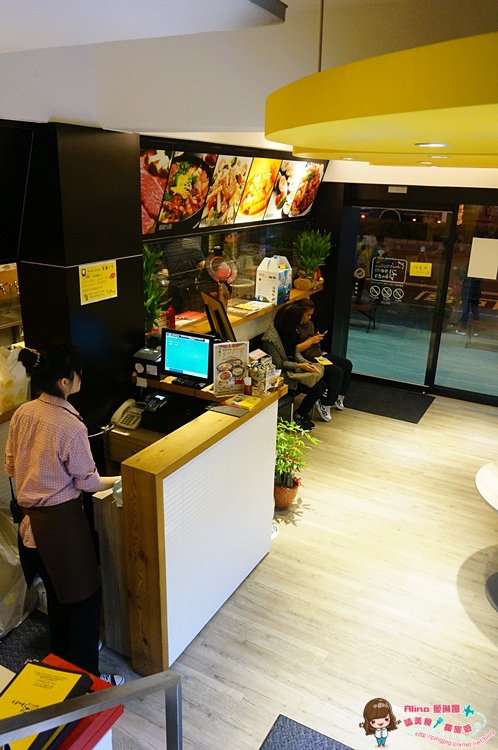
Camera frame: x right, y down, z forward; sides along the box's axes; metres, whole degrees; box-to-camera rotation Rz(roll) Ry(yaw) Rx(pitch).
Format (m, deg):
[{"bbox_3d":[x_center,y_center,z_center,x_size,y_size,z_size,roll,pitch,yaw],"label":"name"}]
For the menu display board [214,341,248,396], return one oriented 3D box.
[{"bbox_3d":[-0.088,-0.046,3.281,0.218,0.305,0.070,-9,21,-27],"label":"menu display board"}]

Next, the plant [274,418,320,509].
[{"bbox_3d":[0.297,0.627,4.081,0.380,0.660,0.380,1,19,0],"label":"plant"}]

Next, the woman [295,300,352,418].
[{"bbox_3d":[0.630,-0.188,5.788,0.740,1.120,0.500,13,22,29],"label":"woman"}]

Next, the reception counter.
[{"bbox_3d":[-0.464,0.659,3.296,0.875,1.062,1.295,11,21,26],"label":"reception counter"}]

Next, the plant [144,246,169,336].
[{"bbox_3d":[-0.681,-0.530,4.025,0.250,0.690,0.250,11,21,26],"label":"plant"}]

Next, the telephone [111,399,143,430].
[{"bbox_3d":[-0.693,0.222,3.387,0.185,0.100,0.220,5,19,10],"label":"telephone"}]

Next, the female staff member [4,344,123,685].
[{"bbox_3d":[-0.784,0.621,2.562,0.480,1.580,0.470,-9,21,-27],"label":"female staff member"}]

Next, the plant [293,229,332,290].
[{"bbox_3d":[0.687,-1.245,6.333,0.420,0.640,0.400,1,19,0],"label":"plant"}]

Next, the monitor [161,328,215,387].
[{"bbox_3d":[-0.345,-0.106,3.409,0.360,0.320,0.170,11,21,26],"label":"monitor"}]

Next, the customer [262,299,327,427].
[{"bbox_3d":[0.438,-0.078,5.604,0.650,1.170,0.470,3,19,4],"label":"customer"}]

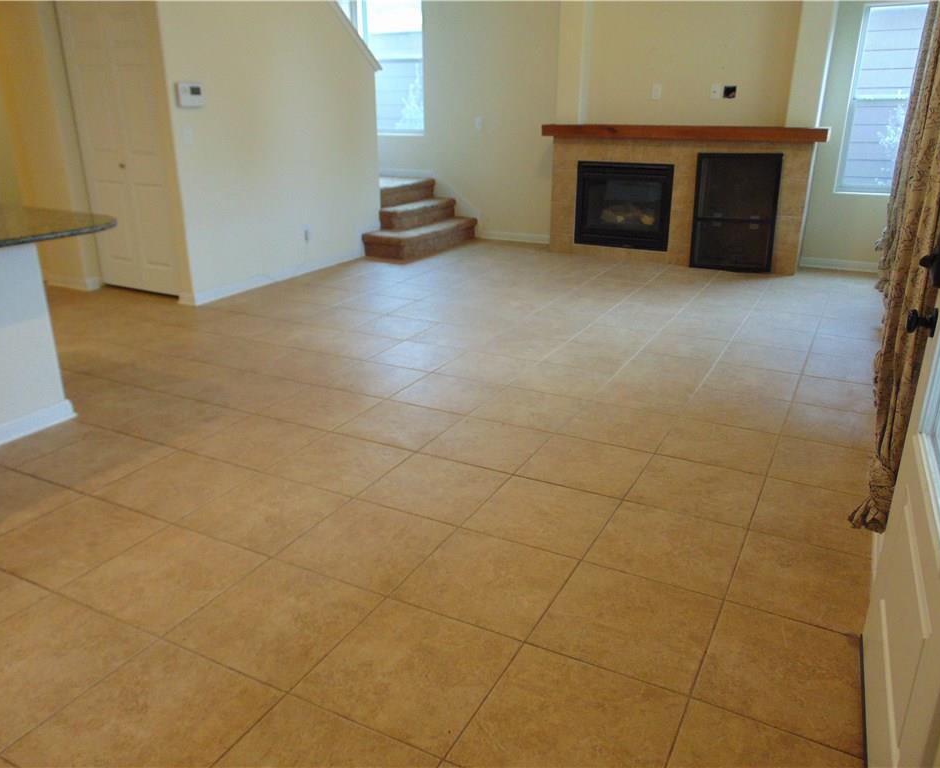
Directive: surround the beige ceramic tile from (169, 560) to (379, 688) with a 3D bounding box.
[{"bbox_3d":[-0.561,0.684,2.166,0.452,0.010,0.452,10,23,26],"label":"beige ceramic tile"}]

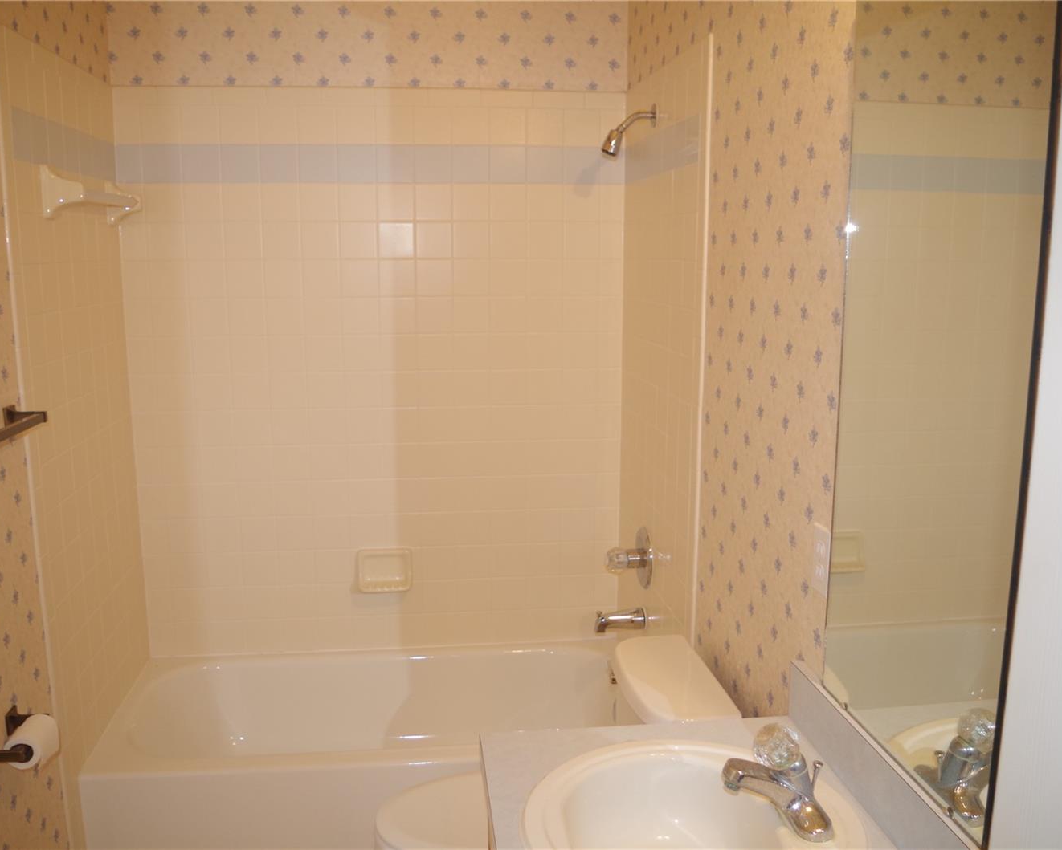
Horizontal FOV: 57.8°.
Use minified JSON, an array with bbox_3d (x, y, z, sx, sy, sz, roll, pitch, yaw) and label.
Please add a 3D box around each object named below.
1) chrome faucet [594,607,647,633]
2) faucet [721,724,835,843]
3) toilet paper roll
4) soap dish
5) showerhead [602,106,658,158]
[{"bbox_3d":[0.251,0.546,2.719,0.142,0.073,0.060,-1,10,-6],"label":"chrome faucet"},{"bbox_3d":[0.322,0.450,1.266,0.148,0.130,0.150,-1,10,-6],"label":"faucet"},{"bbox_3d":[-0.979,0.624,1.895,0.073,0.073,0.102,-1,10,-6],"label":"toilet paper roll"},{"bbox_3d":[-0.451,0.448,2.952,0.160,0.120,0.060,-1,10,-6],"label":"soap dish"},{"bbox_3d":[0.252,-0.764,2.494,0.142,0.130,0.058,-1,10,-6],"label":"showerhead"}]

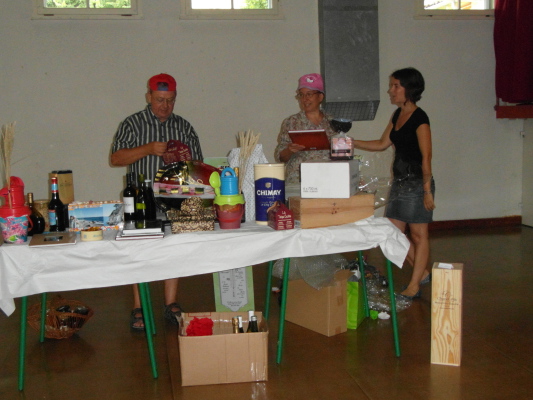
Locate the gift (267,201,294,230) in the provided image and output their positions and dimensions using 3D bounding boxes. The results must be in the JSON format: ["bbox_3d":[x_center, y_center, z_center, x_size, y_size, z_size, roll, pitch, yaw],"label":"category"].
[{"bbox_3d":[0.086,0.079,3.514,0.103,0.152,0.160,-3,8,-10],"label":"gift"}]

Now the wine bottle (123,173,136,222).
[{"bbox_3d":[-0.788,0.004,3.641,0.075,0.306,0.075,-3,8,-10],"label":"wine bottle"}]

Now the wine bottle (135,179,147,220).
[{"bbox_3d":[-0.734,0.001,3.676,0.076,0.300,0.076,-3,8,-10],"label":"wine bottle"}]

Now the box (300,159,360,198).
[{"bbox_3d":[0.370,-0.122,3.631,0.270,0.190,0.290,1,8,18],"label":"box"}]

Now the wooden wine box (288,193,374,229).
[{"bbox_3d":[0.373,0.053,3.641,0.455,0.165,0.210,-4,8,-19],"label":"wooden wine box"}]

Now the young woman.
[{"bbox_3d":[0.958,-0.114,4.696,0.660,1.690,0.480,-6,9,-34],"label":"young woman"}]

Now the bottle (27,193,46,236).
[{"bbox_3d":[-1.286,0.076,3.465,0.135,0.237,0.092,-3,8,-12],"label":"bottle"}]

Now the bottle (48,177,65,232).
[{"bbox_3d":[-1.195,0.026,3.595,0.085,0.305,0.085,-1,7,0],"label":"bottle"}]

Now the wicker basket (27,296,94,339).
[{"bbox_3d":[-1.342,0.765,4.166,0.400,0.190,0.360,-2,7,-3],"label":"wicker basket"}]

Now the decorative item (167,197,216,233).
[{"bbox_3d":[-0.429,0.066,3.566,0.265,0.195,0.220,-3,7,-11],"label":"decorative item"}]

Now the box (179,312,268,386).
[{"bbox_3d":[-0.233,0.798,3.452,0.452,0.270,0.370,-2,8,-5],"label":"box"}]

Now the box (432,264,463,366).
[{"bbox_3d":[1.000,0.628,3.481,0.155,0.525,0.160,1,8,19],"label":"box"}]

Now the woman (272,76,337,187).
[{"bbox_3d":[0.297,-0.060,4.495,0.460,1.652,0.420,-2,8,-6],"label":"woman"}]

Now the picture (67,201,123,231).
[{"bbox_3d":[-0.950,0.089,3.539,0.297,0.150,0.095,-2,9,-8],"label":"picture"}]

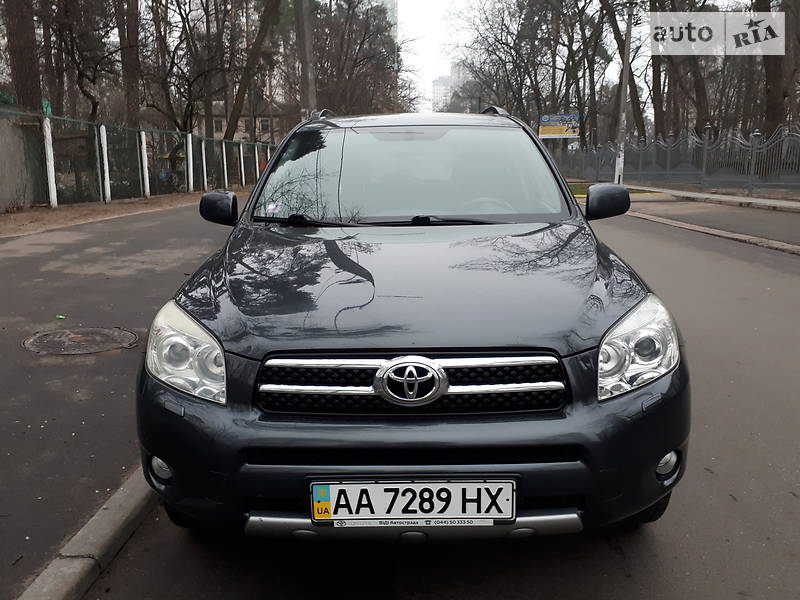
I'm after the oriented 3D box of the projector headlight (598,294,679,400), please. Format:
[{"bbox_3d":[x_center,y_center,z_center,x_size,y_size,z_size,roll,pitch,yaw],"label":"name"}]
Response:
[{"bbox_3d":[0.704,0.126,1.832,0.345,0.238,0.430,-1,12,2],"label":"projector headlight"}]

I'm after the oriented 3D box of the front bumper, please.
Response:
[{"bbox_3d":[0.038,0.401,1.831,1.800,0.615,0.580,-1,12,2],"label":"front bumper"}]

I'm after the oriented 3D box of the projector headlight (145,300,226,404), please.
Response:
[{"bbox_3d":[-0.631,0.139,1.867,0.345,0.238,0.430,-1,12,2],"label":"projector headlight"}]

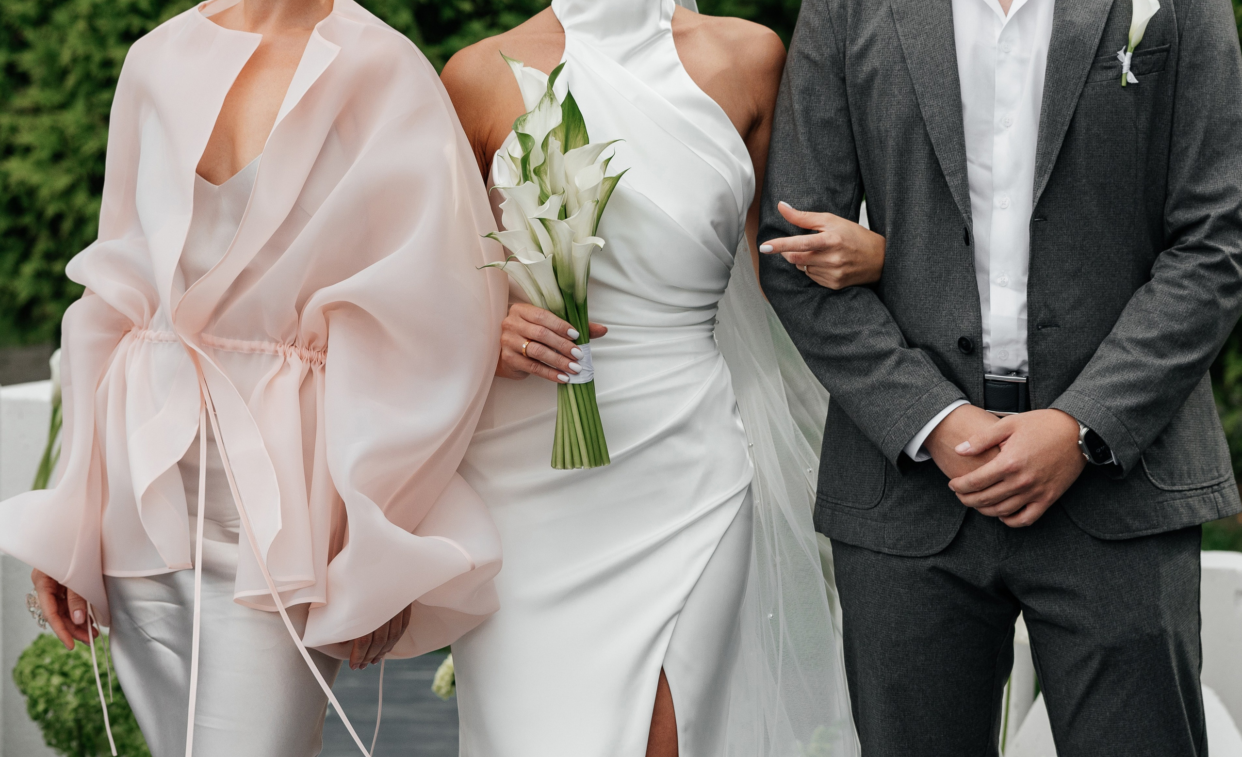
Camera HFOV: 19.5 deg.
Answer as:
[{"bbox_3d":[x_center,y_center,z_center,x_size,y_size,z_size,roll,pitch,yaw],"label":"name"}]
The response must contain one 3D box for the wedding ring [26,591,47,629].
[{"bbox_3d":[-0.662,0.263,4.150,0.032,0.043,0.026,-21,0,-17],"label":"wedding ring"}]

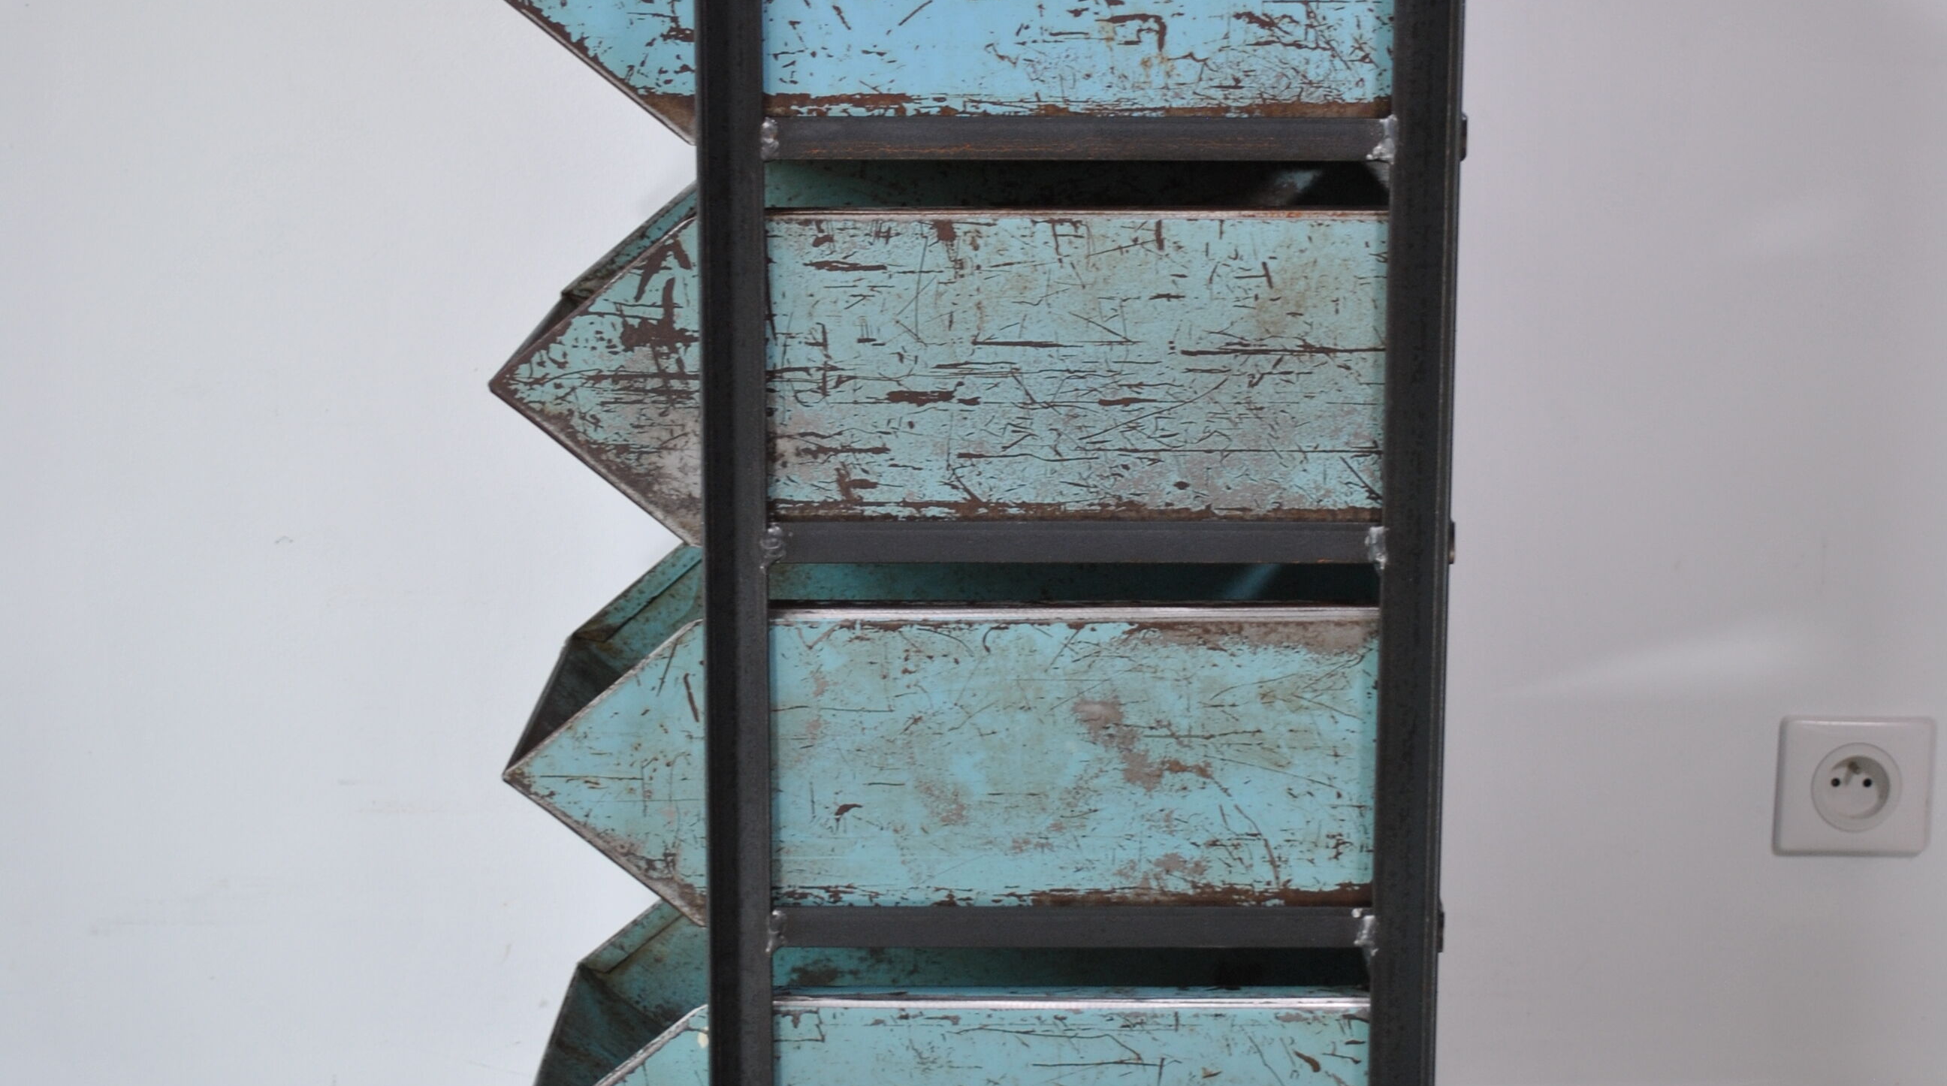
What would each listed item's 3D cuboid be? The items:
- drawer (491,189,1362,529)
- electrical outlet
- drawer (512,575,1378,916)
[{"bbox_3d":[-0.005,-0.107,1.855,0.443,0.158,0.288,0,12,0],"label":"drawer"},{"bbox_3d":[0.521,0.144,2.151,0.092,0.084,0.011,0,12,0],"label":"electrical outlet"},{"bbox_3d":[-0.005,0.080,1.895,0.443,0.156,0.288,0,12,0],"label":"drawer"}]

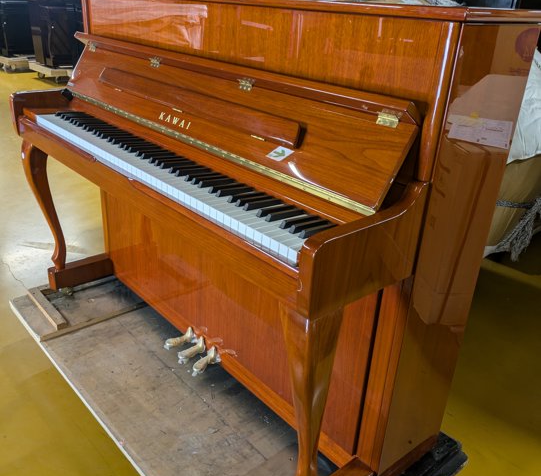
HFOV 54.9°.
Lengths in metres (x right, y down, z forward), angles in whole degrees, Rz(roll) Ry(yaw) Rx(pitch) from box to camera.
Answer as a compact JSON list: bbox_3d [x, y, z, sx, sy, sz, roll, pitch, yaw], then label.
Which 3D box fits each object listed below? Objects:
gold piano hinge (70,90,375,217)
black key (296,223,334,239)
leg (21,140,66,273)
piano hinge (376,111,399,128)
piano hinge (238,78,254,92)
[{"bbox_3d":[-0.247,-0.270,1.352,0.012,0.018,1.310,0,20,-45],"label":"gold piano hinge"},{"bbox_3d":[0.091,-0.014,0.955,0.094,0.012,0.011,-18,32,-38],"label":"black key"},{"bbox_3d":[-0.810,-0.107,1.880,0.115,0.520,0.062,-18,32,-38],"label":"leg"},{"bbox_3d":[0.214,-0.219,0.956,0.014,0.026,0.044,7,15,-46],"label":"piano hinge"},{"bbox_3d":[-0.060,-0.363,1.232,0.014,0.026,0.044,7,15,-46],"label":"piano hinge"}]

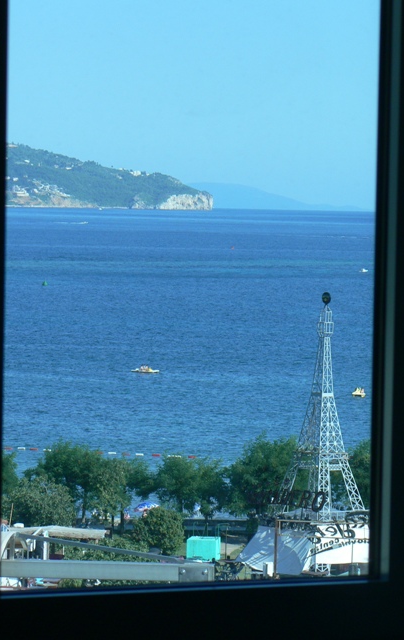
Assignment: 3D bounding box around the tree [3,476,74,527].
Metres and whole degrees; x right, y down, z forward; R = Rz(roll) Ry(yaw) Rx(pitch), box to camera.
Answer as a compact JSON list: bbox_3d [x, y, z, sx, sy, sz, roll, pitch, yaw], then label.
[{"bbox_3d":[-10.862,12.442,213.000,5.100,4.300,4.900,1,2,0],"label":"tree"}]

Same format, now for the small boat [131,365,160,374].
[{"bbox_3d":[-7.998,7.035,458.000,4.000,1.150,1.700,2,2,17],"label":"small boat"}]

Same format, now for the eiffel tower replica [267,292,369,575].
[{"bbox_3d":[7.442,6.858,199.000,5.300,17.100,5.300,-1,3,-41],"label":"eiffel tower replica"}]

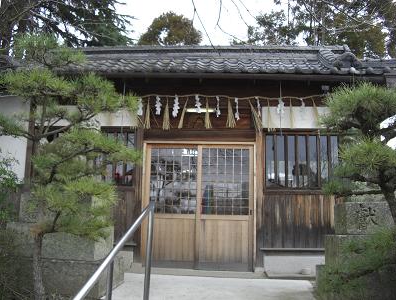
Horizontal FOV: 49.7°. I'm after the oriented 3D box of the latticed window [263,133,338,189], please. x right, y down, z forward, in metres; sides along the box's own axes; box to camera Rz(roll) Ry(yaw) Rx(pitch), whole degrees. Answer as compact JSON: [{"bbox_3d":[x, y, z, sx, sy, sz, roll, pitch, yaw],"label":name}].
[{"bbox_3d":[1.564,0.162,6.460,1.124,0.860,0.080,1,-8,2],"label":"latticed window"}]

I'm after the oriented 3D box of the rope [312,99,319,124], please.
[{"bbox_3d":[1.662,-0.523,6.047,0.099,0.410,0.090,1,-3,3],"label":"rope"}]

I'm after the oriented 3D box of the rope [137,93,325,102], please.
[{"bbox_3d":[0.486,-0.785,6.394,2.806,0.138,0.080,1,-8,2],"label":"rope"}]

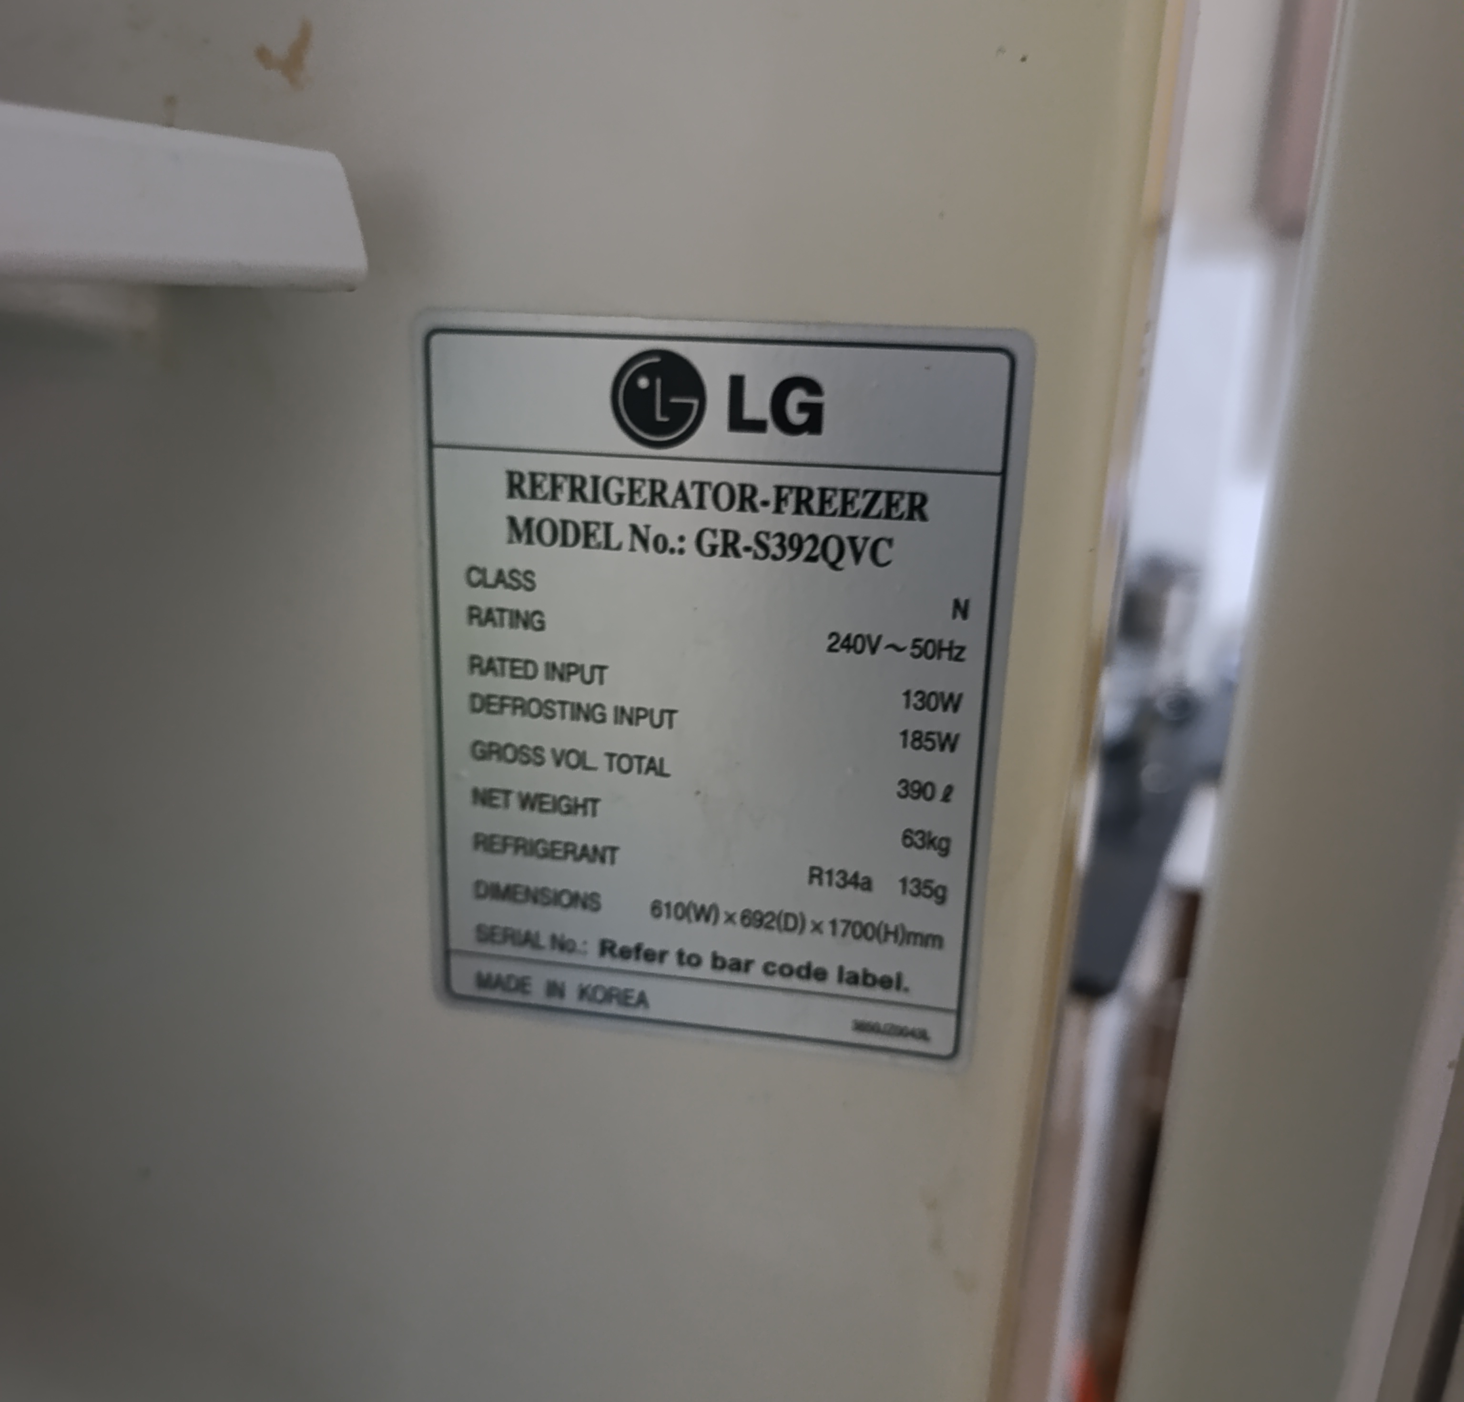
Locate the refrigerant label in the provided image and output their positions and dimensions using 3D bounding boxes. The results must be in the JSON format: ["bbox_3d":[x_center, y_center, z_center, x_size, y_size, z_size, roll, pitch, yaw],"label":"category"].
[{"bbox_3d":[-0.003,0.001,0.149,0.067,0.085,0.002,4,15,9],"label":"refrigerant label"}]

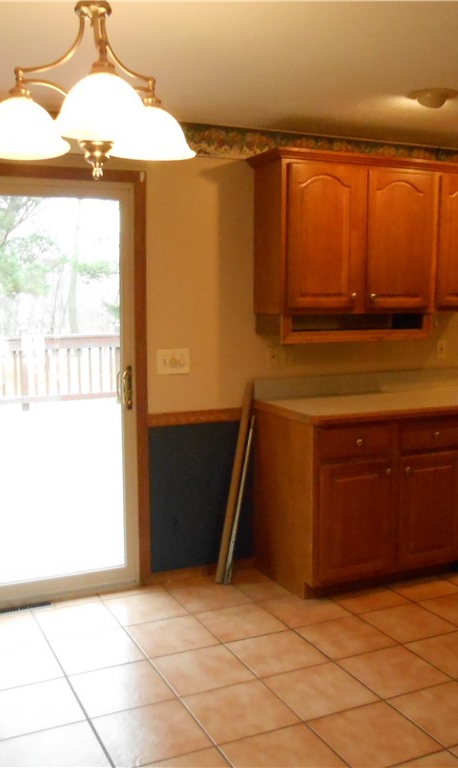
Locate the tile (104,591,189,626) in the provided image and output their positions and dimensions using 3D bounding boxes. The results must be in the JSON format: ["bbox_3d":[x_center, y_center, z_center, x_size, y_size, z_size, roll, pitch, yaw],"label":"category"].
[{"bbox_3d":[-0.382,1.059,3.634,0.328,0.010,0.328,-3,7,-25],"label":"tile"}]

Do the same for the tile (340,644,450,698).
[{"bbox_3d":[0.649,1.139,3.046,0.330,0.010,0.330,-3,8,-25],"label":"tile"}]

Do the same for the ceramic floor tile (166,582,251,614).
[{"bbox_3d":[-0.082,1.039,3.765,0.325,0.010,0.326,-3,7,-25],"label":"ceramic floor tile"}]

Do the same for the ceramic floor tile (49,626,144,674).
[{"bbox_3d":[-0.547,1.115,3.206,0.328,0.010,0.328,-3,7,-25],"label":"ceramic floor tile"}]

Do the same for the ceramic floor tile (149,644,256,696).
[{"bbox_3d":[-0.102,1.125,3.025,0.325,0.010,0.326,-3,7,-25],"label":"ceramic floor tile"}]

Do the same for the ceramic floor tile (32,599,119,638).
[{"bbox_3d":[-0.690,1.086,3.530,0.330,0.010,0.330,-3,8,-25],"label":"ceramic floor tile"}]

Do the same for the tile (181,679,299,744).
[{"bbox_3d":[0.039,1.161,2.733,0.328,0.010,0.328,-3,7,-25],"label":"tile"}]

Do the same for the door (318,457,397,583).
[{"bbox_3d":[0.617,0.643,3.718,0.452,0.586,0.020,-3,7,-25],"label":"door"}]

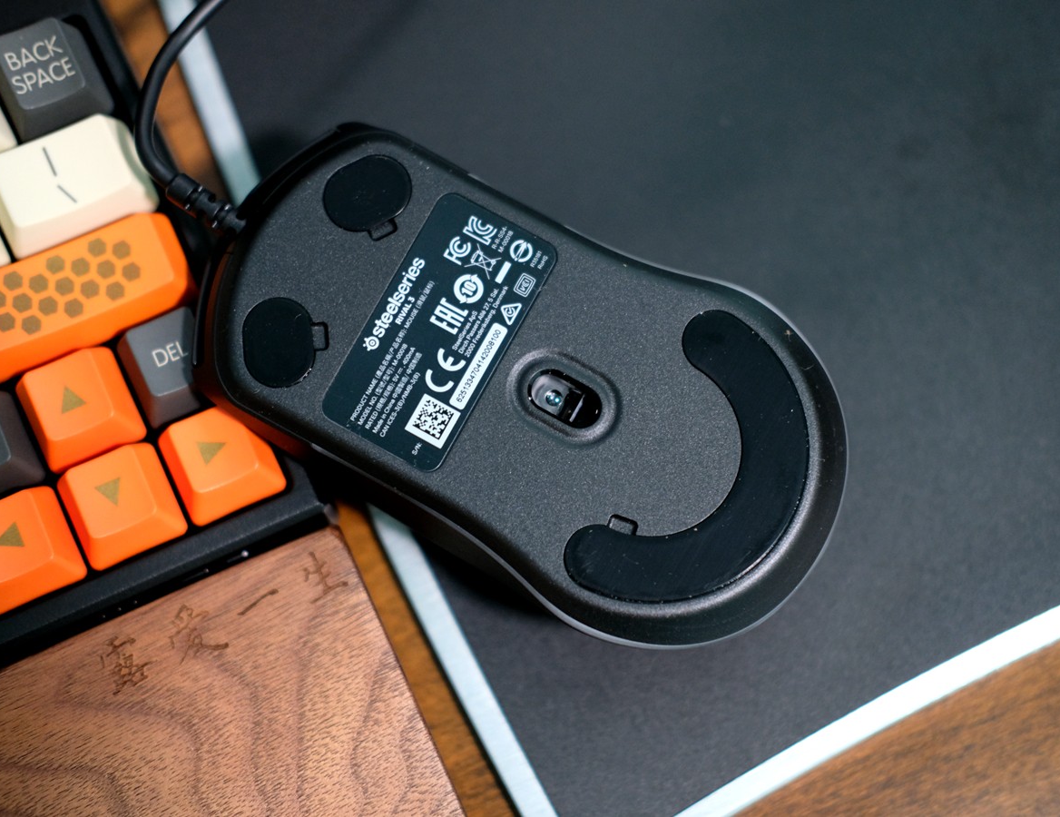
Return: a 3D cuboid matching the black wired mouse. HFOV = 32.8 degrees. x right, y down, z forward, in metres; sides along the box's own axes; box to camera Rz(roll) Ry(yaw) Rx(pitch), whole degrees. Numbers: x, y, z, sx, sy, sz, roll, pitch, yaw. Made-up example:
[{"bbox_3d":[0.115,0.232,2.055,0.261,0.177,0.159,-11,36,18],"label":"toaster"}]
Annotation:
[{"bbox_3d":[-0.002,-0.003,0.327,0.121,0.038,0.067,29,80,4],"label":"black wired mouse"}]

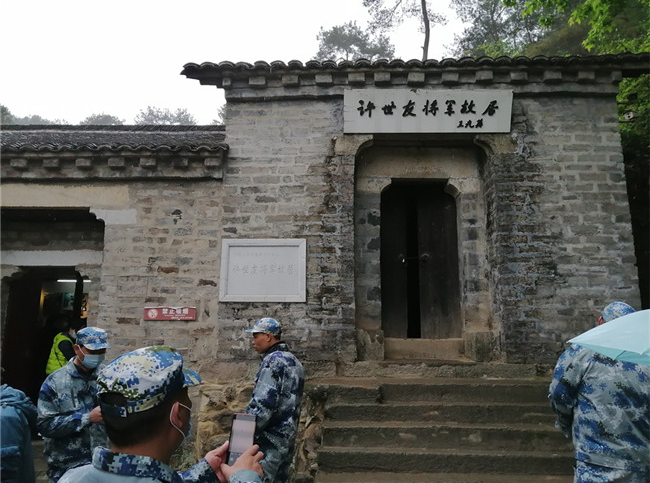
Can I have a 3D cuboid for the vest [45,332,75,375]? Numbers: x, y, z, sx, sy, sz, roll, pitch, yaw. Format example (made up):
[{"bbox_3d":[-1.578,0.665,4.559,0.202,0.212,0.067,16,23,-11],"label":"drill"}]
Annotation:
[{"bbox_3d":[-3.341,1.448,6.200,0.290,0.600,0.420,15,-10,-3],"label":"vest"}]

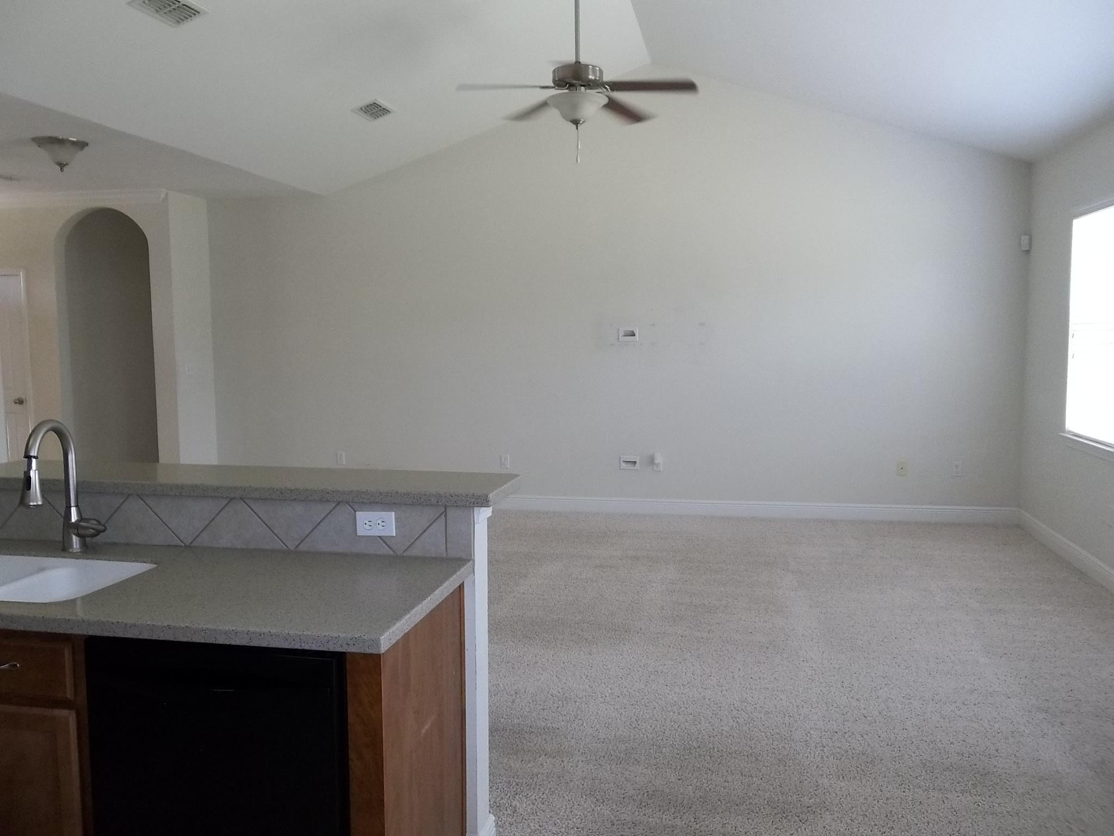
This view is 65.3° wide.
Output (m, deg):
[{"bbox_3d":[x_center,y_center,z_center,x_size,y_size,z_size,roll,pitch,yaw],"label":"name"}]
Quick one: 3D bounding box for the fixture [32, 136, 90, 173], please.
[{"bbox_3d":[-3.187,-1.678,5.590,0.320,0.190,0.320,1,5,12],"label":"fixture"}]

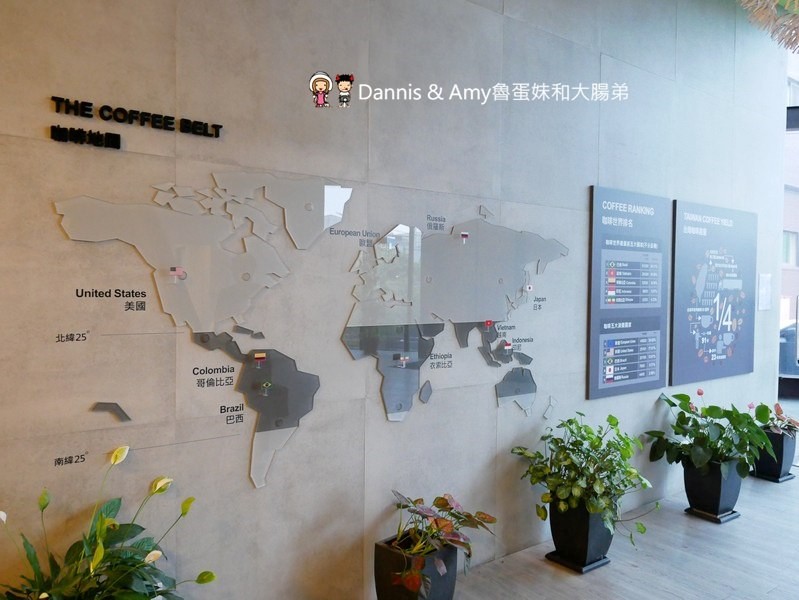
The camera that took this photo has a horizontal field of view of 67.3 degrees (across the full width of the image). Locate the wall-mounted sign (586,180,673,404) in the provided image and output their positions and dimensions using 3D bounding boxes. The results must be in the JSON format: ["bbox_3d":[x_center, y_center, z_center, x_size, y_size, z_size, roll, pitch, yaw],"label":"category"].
[{"bbox_3d":[1.492,-0.041,3.871,0.847,1.288,0.032,0,1,-36],"label":"wall-mounted sign"}]

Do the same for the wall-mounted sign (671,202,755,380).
[{"bbox_3d":[2.392,-0.050,4.525,1.218,1.288,0.032,0,1,-36],"label":"wall-mounted sign"}]

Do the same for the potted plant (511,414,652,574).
[{"bbox_3d":[0.976,1.001,3.203,0.600,0.785,0.520,0,1,-36],"label":"potted plant"}]

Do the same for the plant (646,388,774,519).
[{"bbox_3d":[2.041,0.988,3.903,0.700,0.800,0.580,0,1,-36],"label":"plant"}]

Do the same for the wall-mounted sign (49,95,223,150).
[{"bbox_3d":[-0.906,-0.587,2.118,0.563,0.144,0.025,0,1,-36],"label":"wall-mounted sign"}]

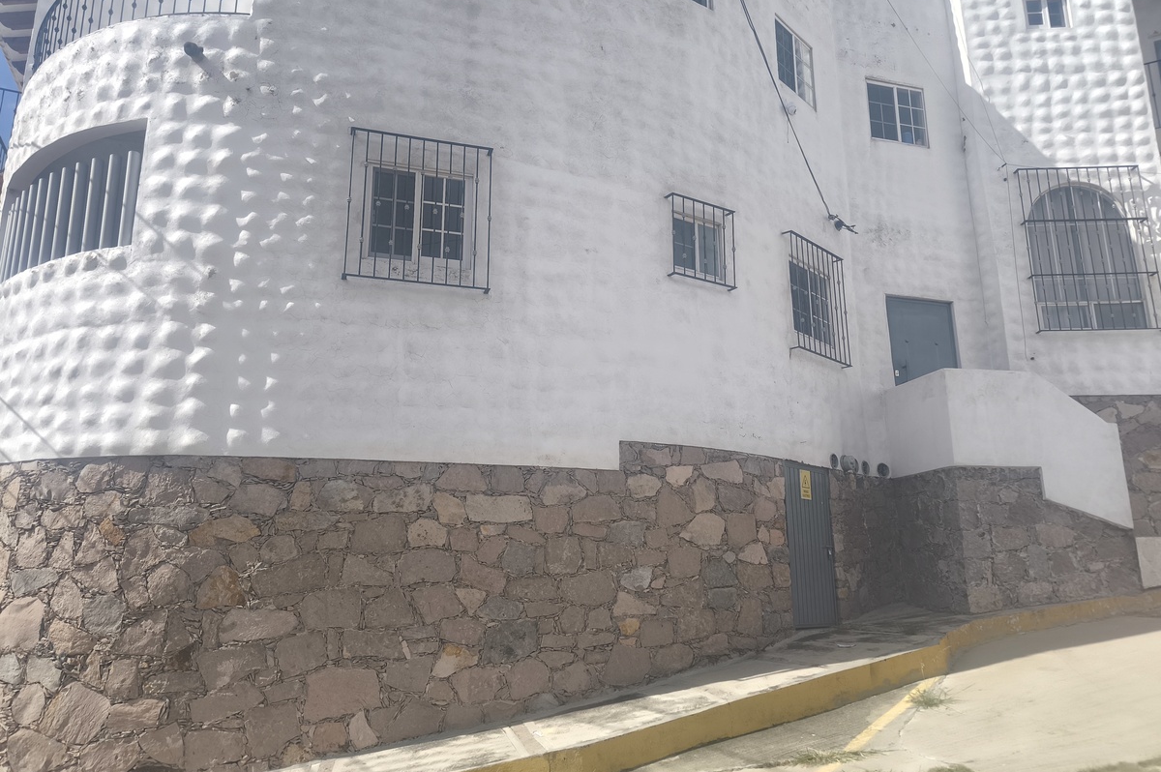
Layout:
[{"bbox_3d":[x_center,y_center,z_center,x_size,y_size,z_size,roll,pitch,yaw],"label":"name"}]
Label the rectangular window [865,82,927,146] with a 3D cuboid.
[{"bbox_3d":[4.810,-4.135,12.269,1.034,1.025,0.100,4,-13,-17],"label":"rectangular window"}]

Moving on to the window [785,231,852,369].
[{"bbox_3d":[2.987,-1.056,10.200,0.190,1.477,1.371,-12,-17,42],"label":"window"}]

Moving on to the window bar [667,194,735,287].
[{"bbox_3d":[1.299,-1.525,8.600,0.859,0.899,0.130,7,-15,-31],"label":"window bar"}]

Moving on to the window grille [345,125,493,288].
[{"bbox_3d":[-1.426,-1.548,7.185,1.248,1.373,0.140,4,-13,-17],"label":"window grille"}]

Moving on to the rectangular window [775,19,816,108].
[{"bbox_3d":[2.905,-4.384,10.996,0.100,1.008,1.005,-12,-17,42],"label":"rectangular window"}]

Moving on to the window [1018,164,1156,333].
[{"bbox_3d":[7.231,-1.955,11.531,1.679,2.470,0.200,-1,-13,3],"label":"window"}]

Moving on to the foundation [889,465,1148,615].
[{"bbox_3d":[5.460,1.977,10.254,2.242,1.714,1.497,1,-13,-8],"label":"foundation"}]

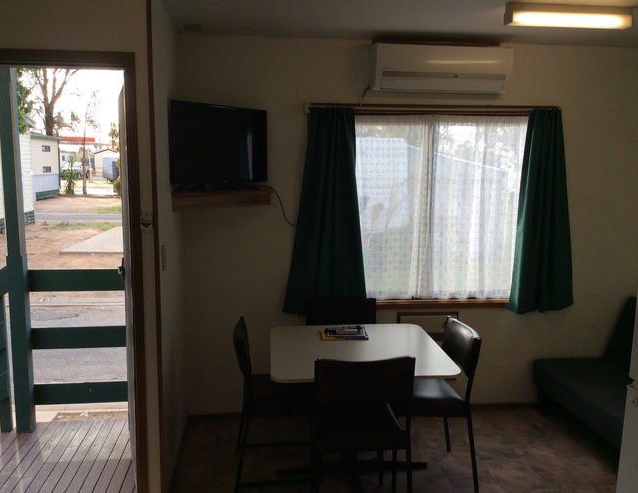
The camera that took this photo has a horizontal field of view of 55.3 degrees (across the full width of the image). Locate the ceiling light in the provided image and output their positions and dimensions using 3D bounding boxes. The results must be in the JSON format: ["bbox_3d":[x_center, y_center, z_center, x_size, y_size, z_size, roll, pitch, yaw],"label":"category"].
[{"bbox_3d":[1.169,-1.074,2.857,0.604,0.091,0.111,0,9,-6],"label":"ceiling light"}]

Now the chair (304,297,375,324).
[{"bbox_3d":[0.154,0.759,3.624,0.440,0.810,0.500,0,9,-6],"label":"chair"}]

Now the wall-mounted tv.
[{"bbox_3d":[-0.533,-0.541,3.311,0.080,0.422,0.714,6,10,34],"label":"wall-mounted tv"}]

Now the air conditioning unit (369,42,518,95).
[{"bbox_3d":[0.725,-1.054,3.649,0.825,0.267,0.191,0,9,-6],"label":"air conditioning unit"}]

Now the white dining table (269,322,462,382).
[{"bbox_3d":[0.187,0.871,3.215,0.885,0.714,0.875,0,9,-6],"label":"white dining table"}]

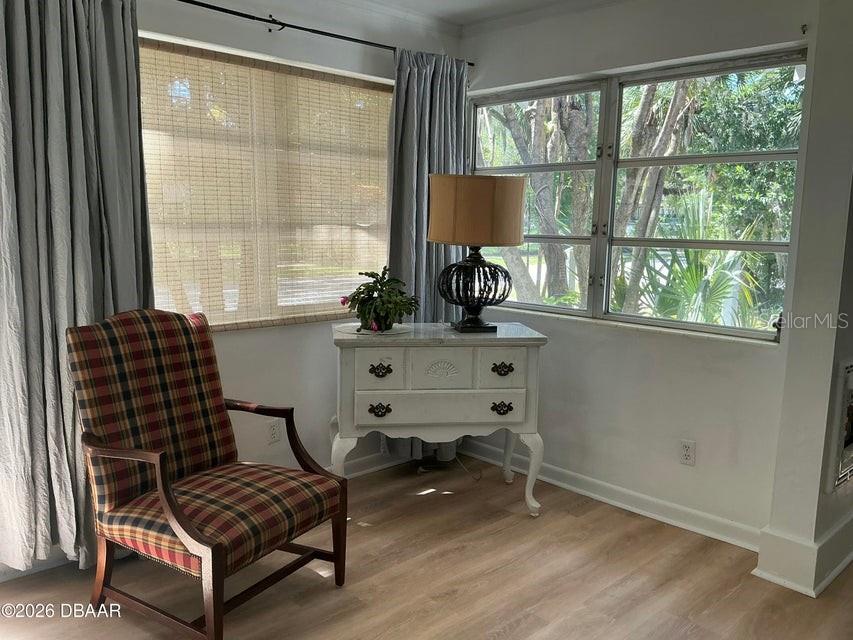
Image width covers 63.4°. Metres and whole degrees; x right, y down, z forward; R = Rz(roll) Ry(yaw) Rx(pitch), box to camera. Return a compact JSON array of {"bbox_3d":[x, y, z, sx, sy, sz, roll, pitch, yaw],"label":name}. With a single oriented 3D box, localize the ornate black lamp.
[{"bbox_3d":[0.240,-0.298,3.216,0.450,0.700,0.450,0,8,-8],"label":"ornate black lamp"}]

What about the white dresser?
[{"bbox_3d":[0.032,0.470,3.299,0.960,0.850,0.450,0,8,-8],"label":"white dresser"}]

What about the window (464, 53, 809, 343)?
[{"bbox_3d":[0.847,-0.576,3.341,0.090,1.147,1.722,-8,12,-44],"label":"window"}]

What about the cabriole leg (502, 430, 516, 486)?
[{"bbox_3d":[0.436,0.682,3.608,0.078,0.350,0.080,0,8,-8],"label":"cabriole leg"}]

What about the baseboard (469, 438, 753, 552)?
[{"bbox_3d":[0.790,0.834,3.497,0.022,0.092,1.733,-8,12,-44],"label":"baseboard"}]

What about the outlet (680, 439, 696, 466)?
[{"bbox_3d":[1.171,0.597,3.090,0.012,0.115,0.073,-8,12,-44],"label":"outlet"}]

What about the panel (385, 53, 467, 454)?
[{"bbox_3d":[0.010,-0.285,3.692,0.540,2.160,0.110,-8,12,-44],"label":"panel"}]

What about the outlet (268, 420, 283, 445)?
[{"bbox_3d":[-0.729,0.536,3.308,0.073,0.115,0.012,-8,12,-44],"label":"outlet"}]

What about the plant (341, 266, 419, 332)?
[{"bbox_3d":[-0.227,-0.098,3.246,0.360,0.285,0.340,0,8,-8],"label":"plant"}]

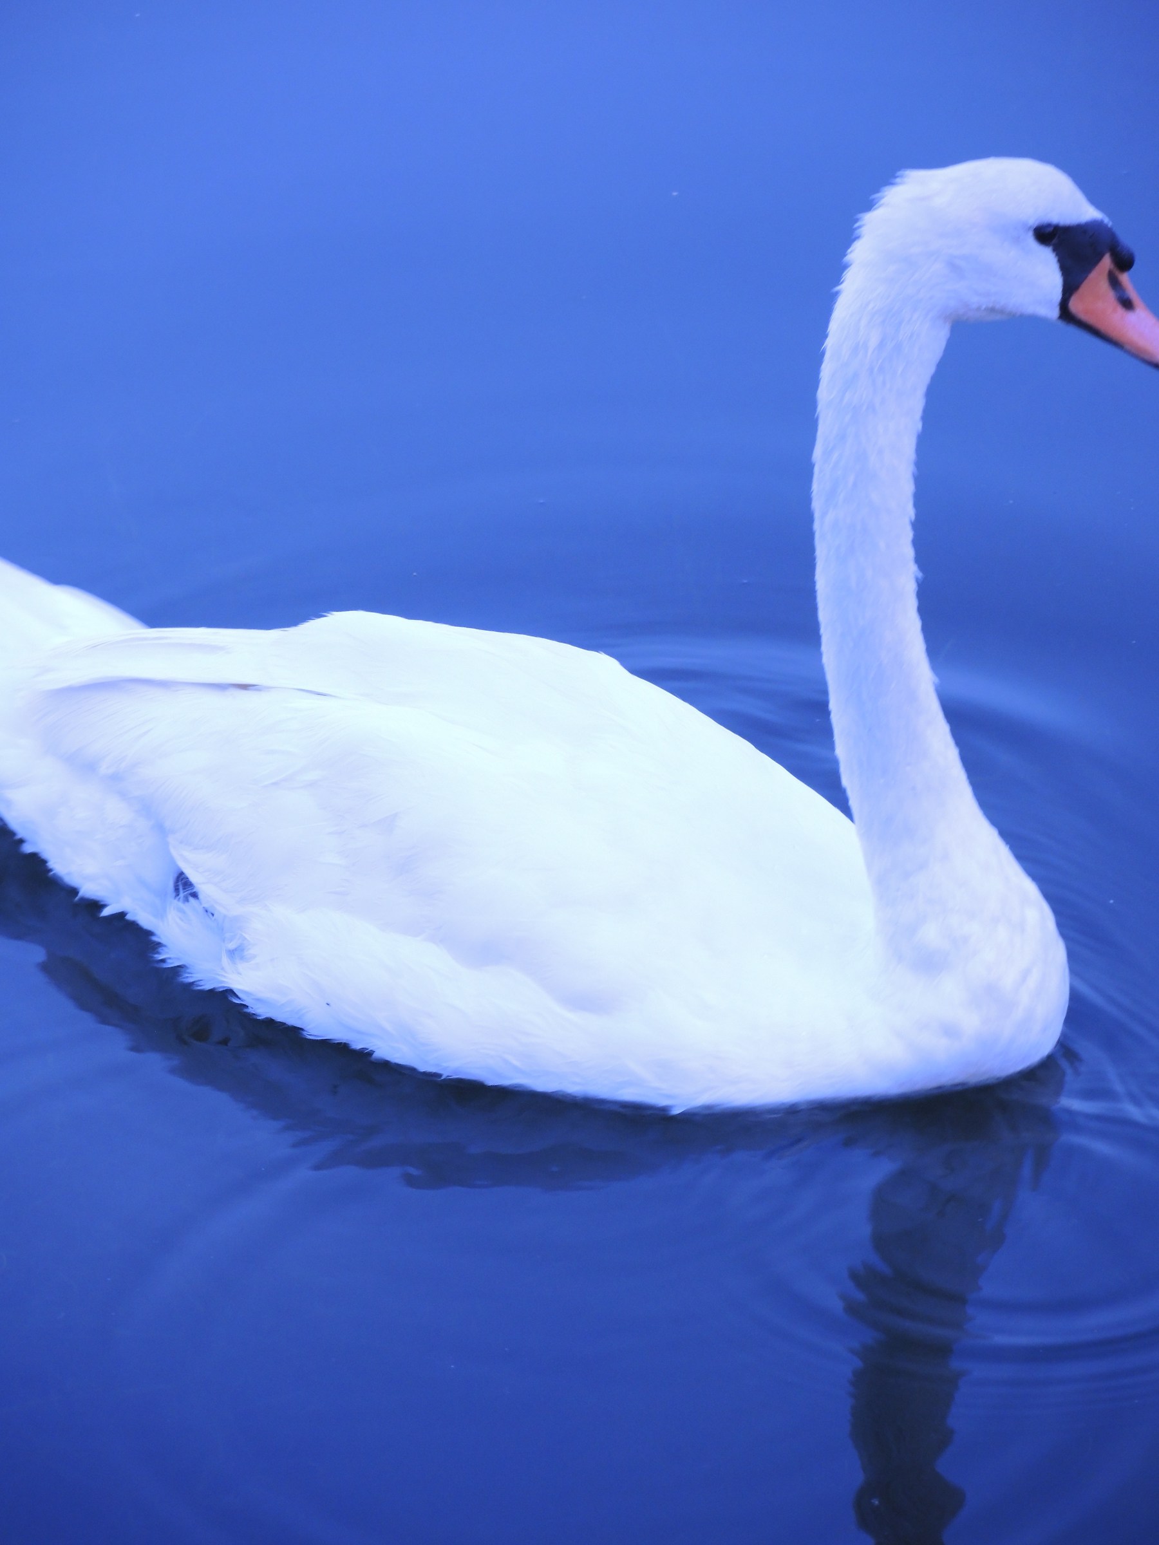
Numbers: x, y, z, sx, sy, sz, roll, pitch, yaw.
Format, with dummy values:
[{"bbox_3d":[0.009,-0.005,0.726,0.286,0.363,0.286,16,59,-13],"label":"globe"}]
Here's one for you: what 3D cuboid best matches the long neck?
[{"bbox_3d":[0.171,-0.077,4.600,0.100,0.370,0.080,10,28,20],"label":"long neck"}]

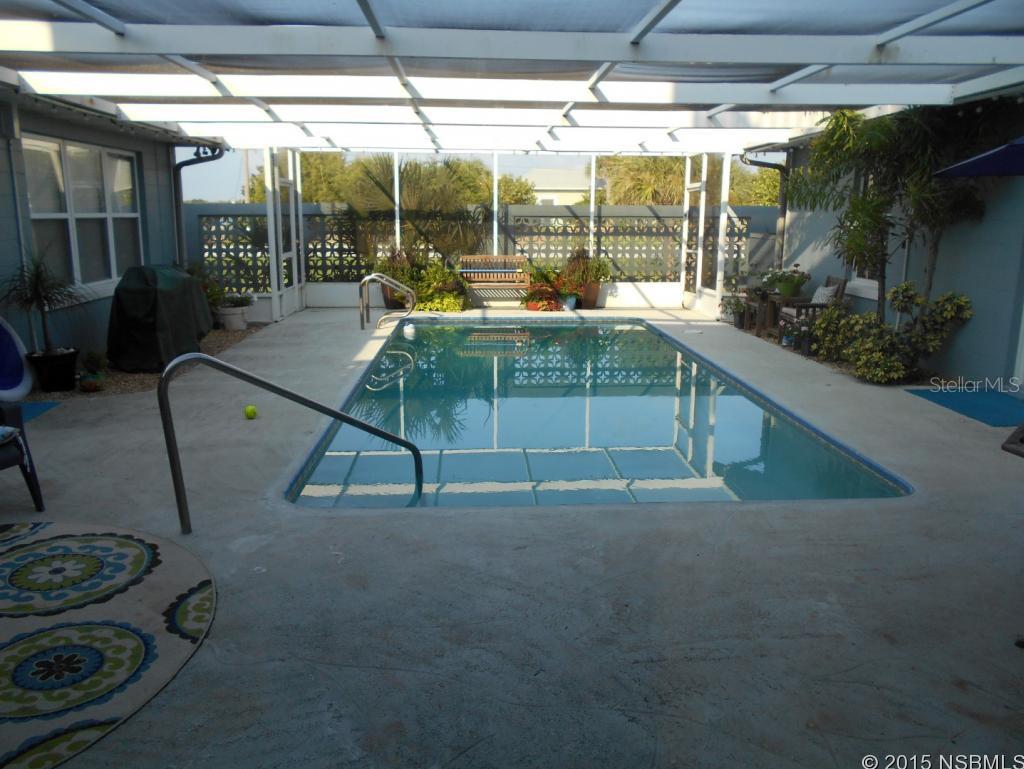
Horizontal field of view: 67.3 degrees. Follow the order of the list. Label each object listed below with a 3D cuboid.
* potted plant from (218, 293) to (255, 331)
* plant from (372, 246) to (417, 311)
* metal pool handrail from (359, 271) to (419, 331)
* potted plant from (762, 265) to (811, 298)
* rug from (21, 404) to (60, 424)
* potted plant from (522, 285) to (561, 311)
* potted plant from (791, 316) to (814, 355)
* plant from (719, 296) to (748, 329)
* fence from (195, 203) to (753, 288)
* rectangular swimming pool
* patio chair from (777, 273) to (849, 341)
[{"bbox_3d":[-3.828,-1.028,10.690,0.491,0.500,0.491,0,13,-3],"label":"potted plant"},{"bbox_3d":[-1.950,-1.740,12.669,0.752,1.049,0.677,0,13,-3],"label":"plant"},{"bbox_3d":[-1.764,-1.219,11.019,0.815,0.750,0.704,0,13,-3],"label":"metal pool handrail"},{"bbox_3d":[3.592,-1.353,10.067,0.641,0.430,0.545,0,13,-3],"label":"potted plant"},{"bbox_3d":[-4.221,0.277,5.925,0.896,0.015,1.218,0,13,-3],"label":"rug"},{"bbox_3d":[0.496,-1.465,12.917,0.640,0.426,0.512,0,13,-3],"label":"potted plant"},{"bbox_3d":[3.375,-0.573,8.938,0.285,0.435,0.285,0,13,-3],"label":"potted plant"},{"bbox_3d":[3.149,-1.040,10.938,0.434,0.478,0.390,0,13,-3],"label":"plant"},{"bbox_3d":[-0.678,-2.324,13.798,9.876,1.711,0.200,0,13,-3],"label":"fence"},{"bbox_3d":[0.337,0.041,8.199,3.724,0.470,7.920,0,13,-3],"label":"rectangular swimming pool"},{"bbox_3d":[3.708,-0.975,9.843,0.825,0.830,0.654,0,13,-3],"label":"patio chair"}]

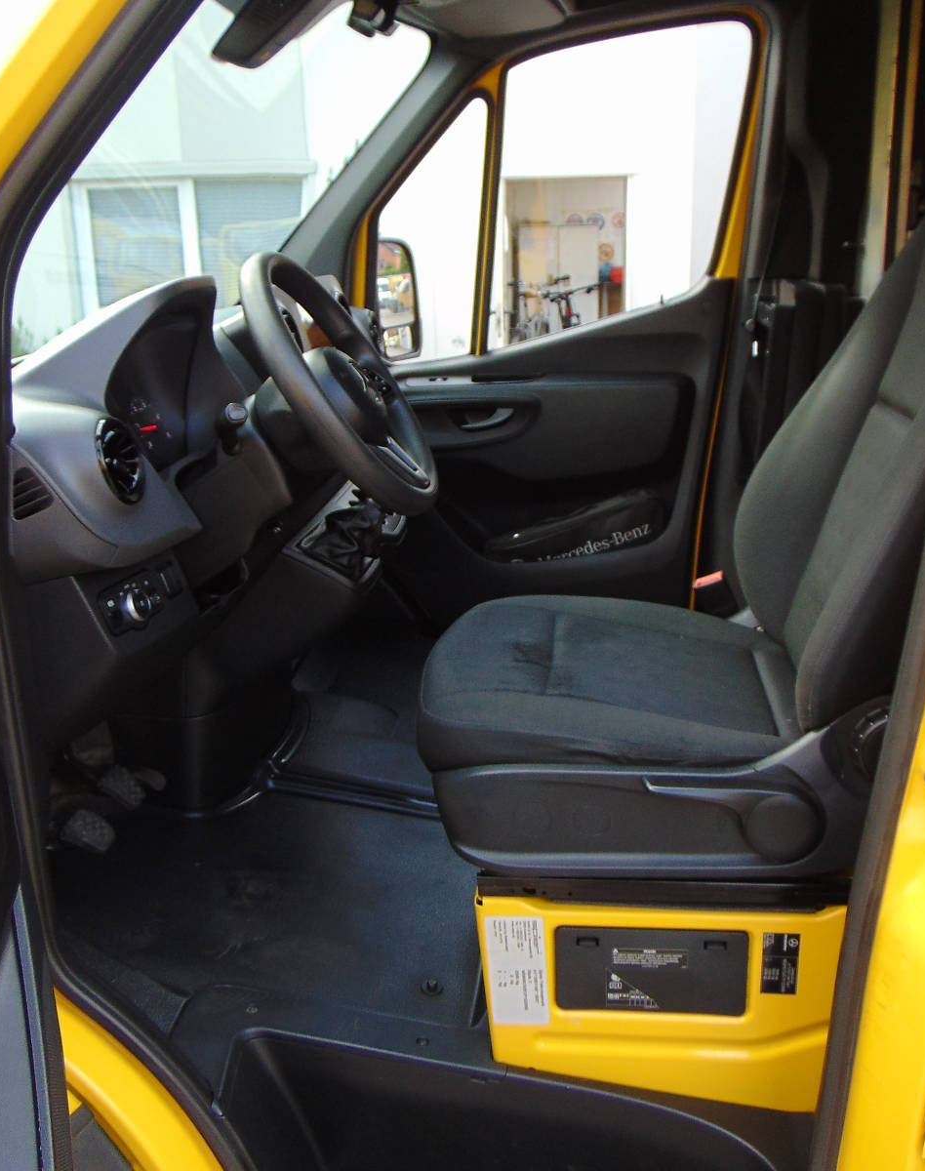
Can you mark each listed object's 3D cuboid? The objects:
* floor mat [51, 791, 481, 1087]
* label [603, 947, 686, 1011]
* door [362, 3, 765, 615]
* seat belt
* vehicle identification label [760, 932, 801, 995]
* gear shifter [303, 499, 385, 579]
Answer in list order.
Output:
[{"bbox_3d":[-0.261,0.464,1.657,0.680,0.050,0.720,6,14,5],"label":"floor mat"},{"bbox_3d":[0.214,0.461,1.322,0.096,0.075,0.004,0,14,6],"label":"label"},{"bbox_3d":[0.189,-0.514,2.743,0.980,1.500,0.200,0,14,6],"label":"door"},{"bbox_3d":[0.735,-0.670,2.446,0.230,1.060,0.150,0,14,6],"label":"seat belt"},{"bbox_3d":[0.367,0.436,1.299,0.042,0.075,0.004,0,14,6],"label":"vehicle identification label"},{"bbox_3d":[-0.184,-0.090,1.822,0.135,0.150,0.125,15,15,3],"label":"gear shifter"}]

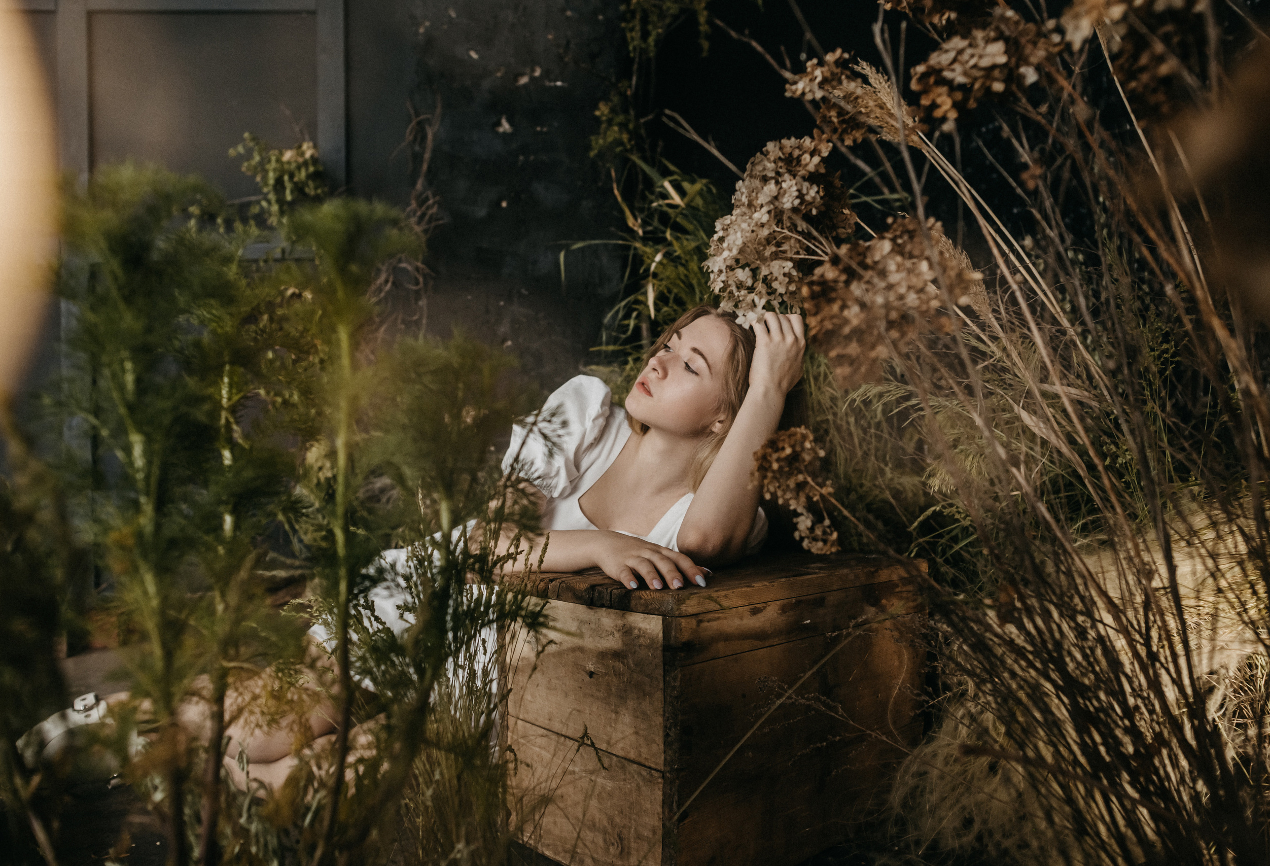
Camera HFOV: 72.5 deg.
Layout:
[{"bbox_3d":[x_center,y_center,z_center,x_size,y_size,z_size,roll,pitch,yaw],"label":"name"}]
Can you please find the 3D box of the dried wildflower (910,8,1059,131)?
[{"bbox_3d":[0.411,-0.428,1.020,0.168,0.139,0.135,0,0,0],"label":"dried wildflower"}]

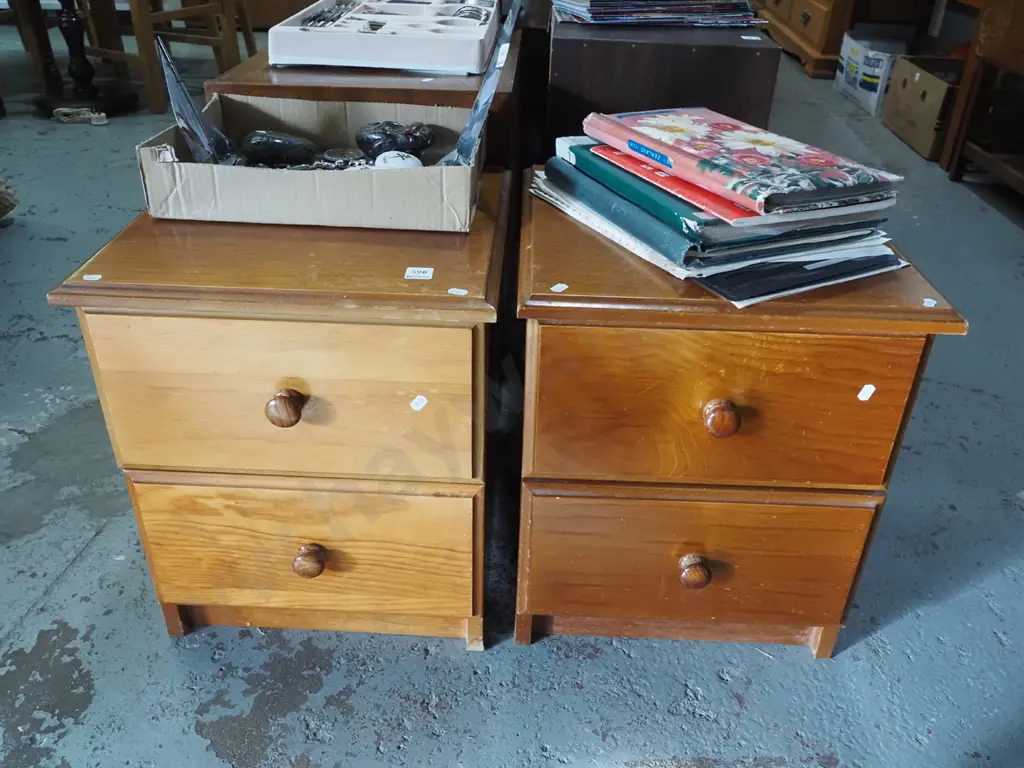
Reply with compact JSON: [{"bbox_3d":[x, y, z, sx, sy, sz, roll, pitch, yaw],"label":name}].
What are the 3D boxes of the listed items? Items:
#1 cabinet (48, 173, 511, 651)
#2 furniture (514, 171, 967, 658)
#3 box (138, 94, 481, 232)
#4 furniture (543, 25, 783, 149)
[{"bbox_3d":[-0.231,0.023,1.111,0.435,0.518,0.443,2,32,1],"label":"cabinet"},{"bbox_3d":[0.223,0.034,1.115,0.435,0.518,0.443,2,32,1],"label":"furniture"},{"bbox_3d":[-0.232,-0.292,1.064,0.385,0.088,0.250,3,32,2],"label":"box"},{"bbox_3d":[0.259,-0.390,1.688,0.363,0.650,0.440,4,32,3],"label":"furniture"}]

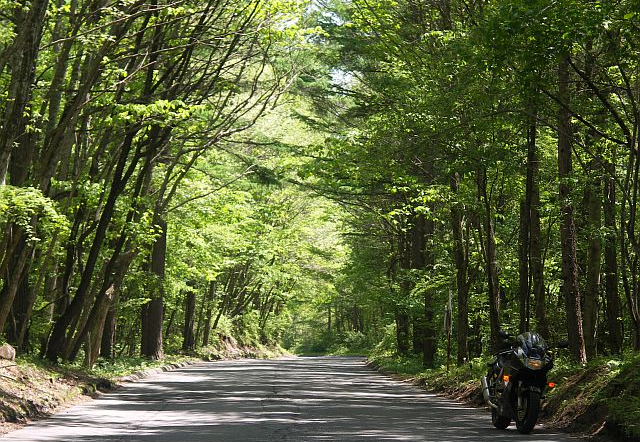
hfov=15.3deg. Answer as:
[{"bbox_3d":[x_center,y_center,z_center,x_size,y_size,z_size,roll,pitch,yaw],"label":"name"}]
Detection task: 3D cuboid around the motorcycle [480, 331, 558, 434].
[{"bbox_3d":[2.309,1.857,27.532,0.770,1.150,2.050,8,-4,-6],"label":"motorcycle"}]

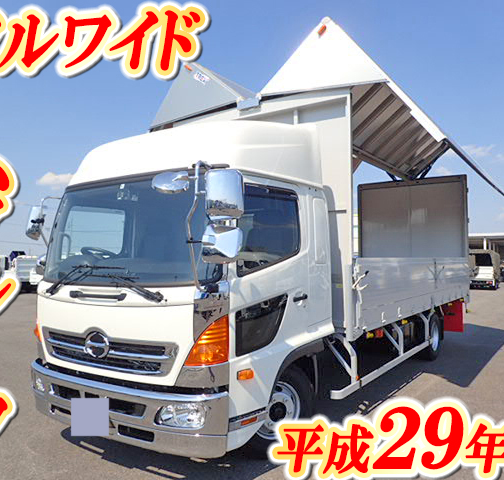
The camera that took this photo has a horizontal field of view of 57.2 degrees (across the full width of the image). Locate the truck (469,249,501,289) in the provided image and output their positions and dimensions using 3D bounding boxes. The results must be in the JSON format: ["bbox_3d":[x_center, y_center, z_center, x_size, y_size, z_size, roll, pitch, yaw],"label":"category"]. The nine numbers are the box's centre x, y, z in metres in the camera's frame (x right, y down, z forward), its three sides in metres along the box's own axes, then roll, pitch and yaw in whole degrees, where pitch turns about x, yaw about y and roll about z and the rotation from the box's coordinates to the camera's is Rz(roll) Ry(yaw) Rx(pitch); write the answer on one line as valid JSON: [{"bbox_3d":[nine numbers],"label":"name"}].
[{"bbox_3d":[12.976,1.685,25.857,1.550,2.080,3.700,-2,-3,35],"label":"truck"}]

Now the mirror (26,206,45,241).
[{"bbox_3d":[-2.108,-0.166,4.500,0.110,0.320,0.200,2,-3,-43],"label":"mirror"}]

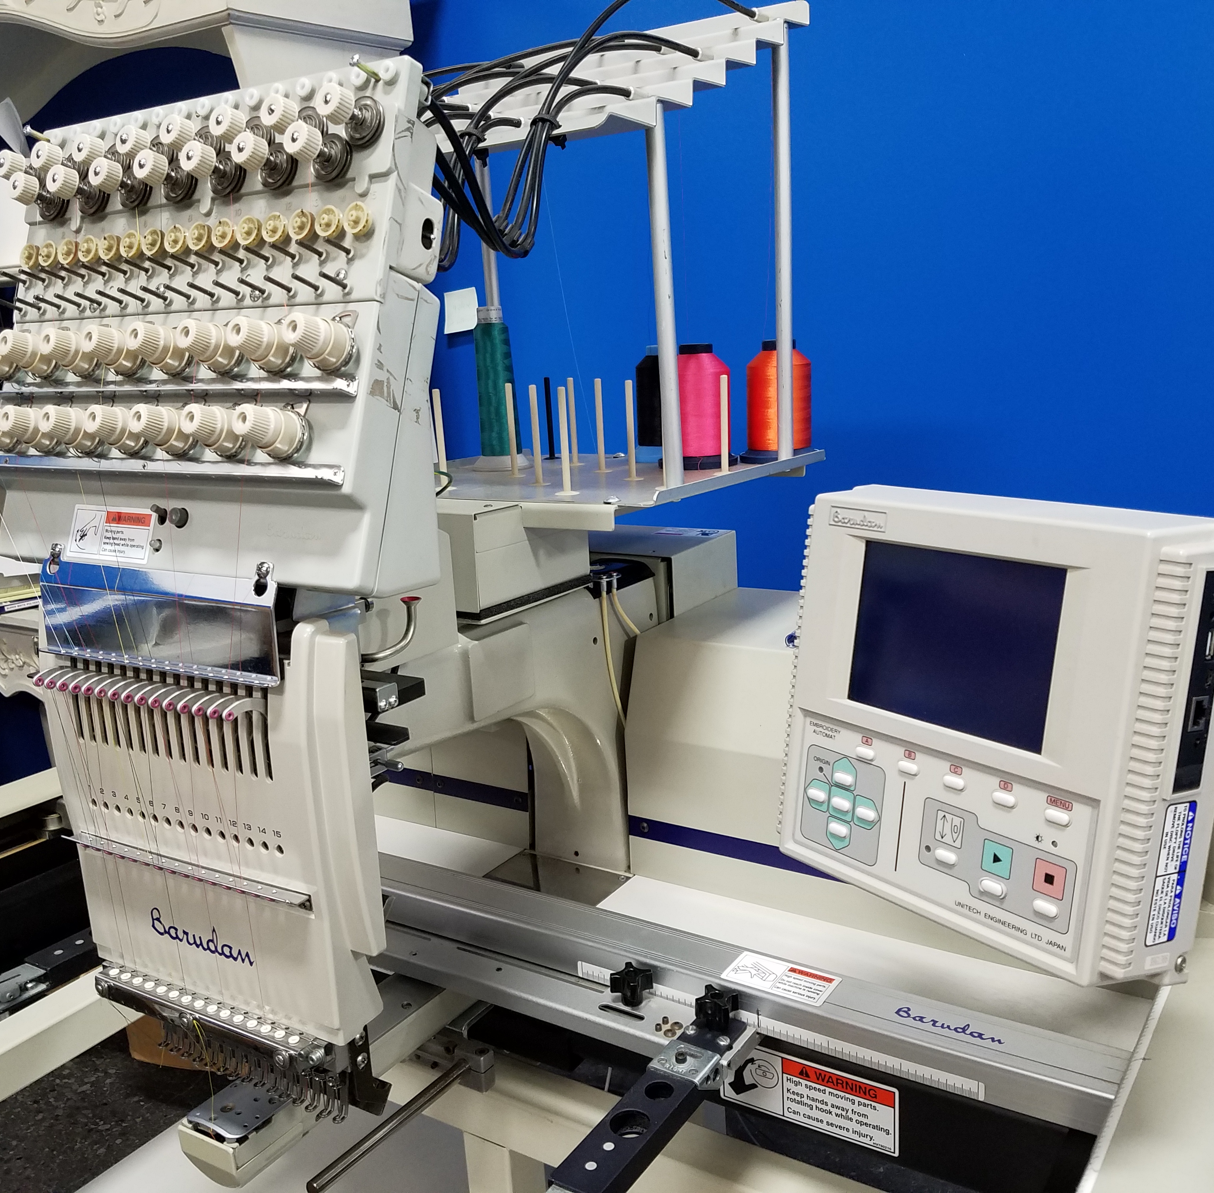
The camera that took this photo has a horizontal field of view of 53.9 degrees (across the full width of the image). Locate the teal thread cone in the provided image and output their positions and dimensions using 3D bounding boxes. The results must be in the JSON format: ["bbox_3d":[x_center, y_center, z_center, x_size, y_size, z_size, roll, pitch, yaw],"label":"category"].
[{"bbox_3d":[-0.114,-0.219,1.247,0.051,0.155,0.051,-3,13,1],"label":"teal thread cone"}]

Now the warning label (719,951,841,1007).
[{"bbox_3d":[0.122,0.269,0.838,0.076,0.001,0.039,5,15,33],"label":"warning label"}]

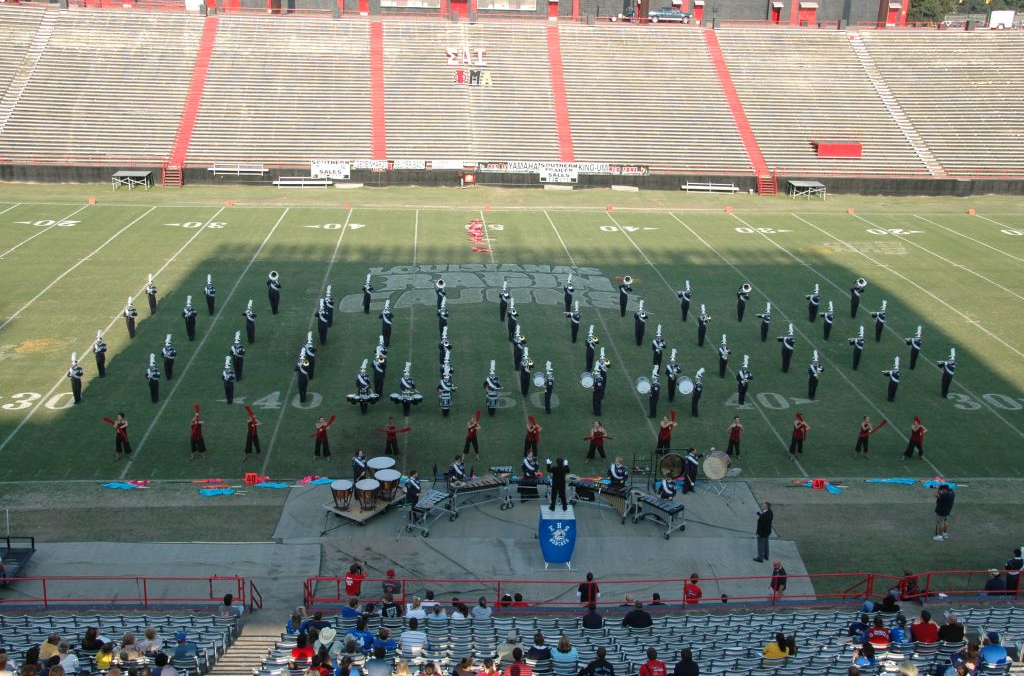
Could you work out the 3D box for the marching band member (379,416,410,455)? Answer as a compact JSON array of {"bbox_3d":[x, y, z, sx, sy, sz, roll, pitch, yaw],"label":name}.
[{"bbox_3d":[-4.082,3.408,39.100,1.100,1.520,0.450,0,17,-4],"label":"marching band member"}]

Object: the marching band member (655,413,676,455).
[{"bbox_3d":[5.529,3.455,40.494,0.670,1.772,0.515,-8,19,-28],"label":"marching band member"}]

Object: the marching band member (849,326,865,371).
[{"bbox_3d":[14.991,0.422,49.688,0.742,2.029,0.515,0,17,-4],"label":"marching band member"}]

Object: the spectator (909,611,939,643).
[{"bbox_3d":[8.892,6.448,24.925,0.570,1.280,0.760,-1,17,-7],"label":"spectator"}]

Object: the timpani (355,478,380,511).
[{"bbox_3d":[-4.422,4.795,34.731,0.770,0.780,0.770,0,17,-4],"label":"timpani"}]

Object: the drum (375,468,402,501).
[{"bbox_3d":[-3.856,4.648,35.366,0.800,0.800,0.800,0,17,-4],"label":"drum"}]

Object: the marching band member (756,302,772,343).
[{"bbox_3d":[11.796,-0.745,53.188,0.650,1.901,0.420,3,17,6],"label":"marching band member"}]

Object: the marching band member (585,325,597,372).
[{"bbox_3d":[3.464,0.453,48.671,0.567,2.091,0.670,-8,19,-28],"label":"marching band member"}]

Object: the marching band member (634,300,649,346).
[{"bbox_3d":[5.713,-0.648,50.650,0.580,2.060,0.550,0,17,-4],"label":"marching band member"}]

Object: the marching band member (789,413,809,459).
[{"bbox_3d":[10.028,3.411,39.702,0.700,1.686,0.500,-4,18,-18],"label":"marching band member"}]

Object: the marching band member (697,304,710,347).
[{"bbox_3d":[8.880,-0.582,52.325,0.567,2.009,0.670,-8,19,-28],"label":"marching band member"}]

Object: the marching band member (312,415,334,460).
[{"bbox_3d":[-6.550,3.460,39.277,0.780,1.635,0.480,-1,17,-9],"label":"marching band member"}]

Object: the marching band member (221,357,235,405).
[{"bbox_3d":[-10.686,1.632,42.863,0.550,1.910,0.580,0,17,-4],"label":"marching band member"}]

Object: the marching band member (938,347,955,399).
[{"bbox_3d":[17.373,1.403,45.391,0.620,2.080,0.440,0,17,-4],"label":"marching band member"}]

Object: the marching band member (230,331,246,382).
[{"bbox_3d":[-10.923,0.736,45.380,0.620,2.117,0.520,0,17,-4],"label":"marching band member"}]

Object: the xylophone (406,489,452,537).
[{"bbox_3d":[-2.431,5.296,34.433,0.720,0.900,1.400,9,19,25],"label":"xylophone"}]

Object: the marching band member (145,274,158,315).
[{"bbox_3d":[-17.454,-2.116,55.092,0.550,1.978,0.500,-3,17,-15],"label":"marching band member"}]

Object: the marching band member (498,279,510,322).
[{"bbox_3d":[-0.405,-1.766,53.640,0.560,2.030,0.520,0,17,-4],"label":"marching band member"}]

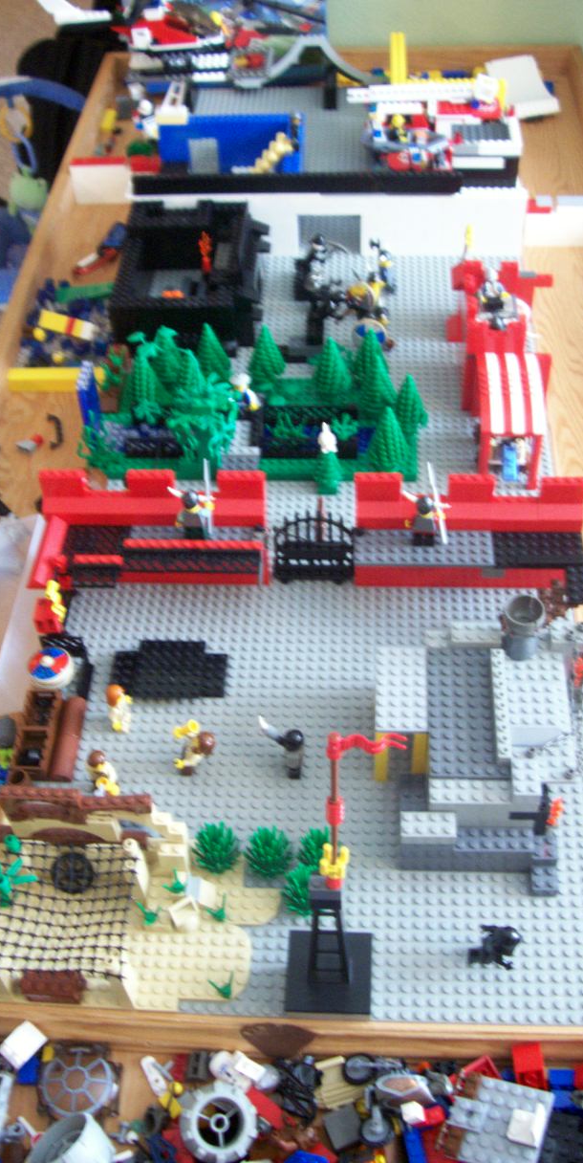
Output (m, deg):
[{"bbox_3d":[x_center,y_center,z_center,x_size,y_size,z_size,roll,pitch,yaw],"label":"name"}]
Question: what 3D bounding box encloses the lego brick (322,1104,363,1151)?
[{"bbox_3d":[0.029,0.310,0.646,0.016,0.010,0.017,-18,50,-11],"label":"lego brick"}]

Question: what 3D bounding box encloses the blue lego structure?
[{"bbox_3d":[-0.067,-0.464,1.235,0.160,0.064,0.050,1,49,4],"label":"blue lego structure"}]

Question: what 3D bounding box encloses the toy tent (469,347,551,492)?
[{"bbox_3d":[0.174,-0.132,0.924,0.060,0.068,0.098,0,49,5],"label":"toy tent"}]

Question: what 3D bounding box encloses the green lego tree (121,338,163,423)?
[{"bbox_3d":[-0.123,-0.175,0.973,0.033,0.066,0.033,0,49,5],"label":"green lego tree"}]

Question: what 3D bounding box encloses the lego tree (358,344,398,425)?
[{"bbox_3d":[0.073,-0.165,0.949,0.033,0.066,0.033,0,49,5],"label":"lego tree"}]

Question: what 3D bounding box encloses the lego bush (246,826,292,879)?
[{"bbox_3d":[-0.014,0.166,0.698,0.028,0.034,0.028,1,49,4],"label":"lego bush"}]

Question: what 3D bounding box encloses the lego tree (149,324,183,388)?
[{"bbox_3d":[-0.105,-0.192,0.979,0.032,0.064,0.032,1,49,4],"label":"lego tree"}]

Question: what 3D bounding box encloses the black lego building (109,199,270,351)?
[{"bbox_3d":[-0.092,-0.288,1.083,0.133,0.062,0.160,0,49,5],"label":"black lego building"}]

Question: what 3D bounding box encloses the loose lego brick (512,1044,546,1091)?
[{"bbox_3d":[0.133,0.273,0.639,0.016,0.016,0.022,-7,17,9],"label":"loose lego brick"}]

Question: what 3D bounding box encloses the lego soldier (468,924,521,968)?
[{"bbox_3d":[0.117,0.210,0.655,0.030,0.030,0.023,5,50,7],"label":"lego soldier"}]

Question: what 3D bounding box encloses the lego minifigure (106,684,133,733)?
[{"bbox_3d":[-0.115,0.086,0.775,0.020,0.041,0.024,14,52,16],"label":"lego minifigure"}]

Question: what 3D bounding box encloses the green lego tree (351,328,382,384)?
[{"bbox_3d":[0.068,-0.188,0.966,0.032,0.064,0.032,1,49,4],"label":"green lego tree"}]

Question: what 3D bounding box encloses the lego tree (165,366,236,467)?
[{"bbox_3d":[-0.072,-0.126,0.909,0.056,0.080,0.050,1,49,4],"label":"lego tree"}]

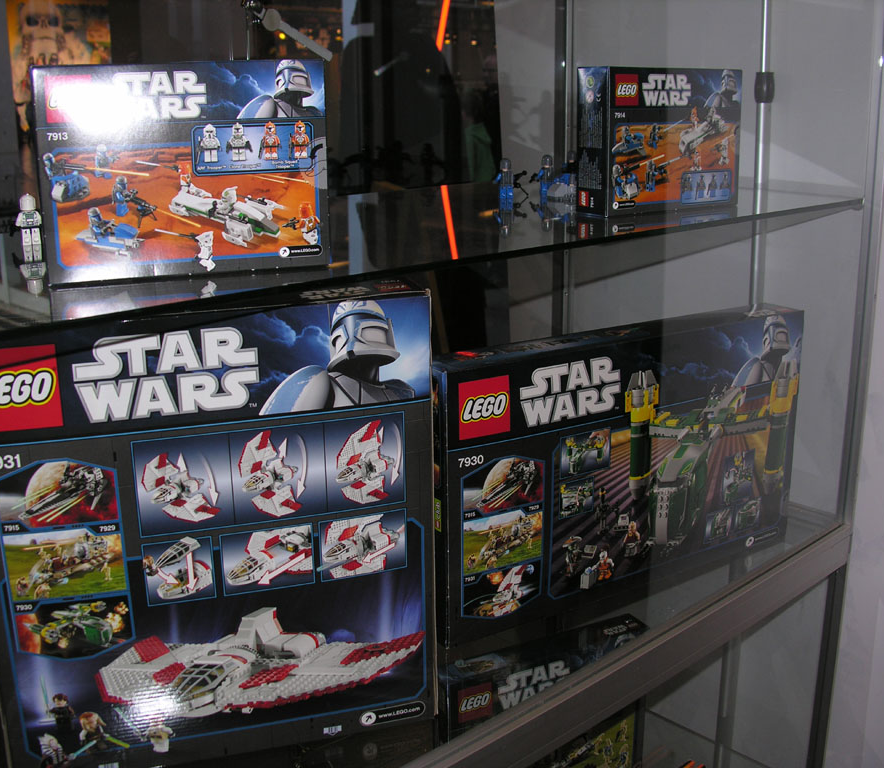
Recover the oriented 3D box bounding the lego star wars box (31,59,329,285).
[{"bbox_3d":[-0.178,-0.149,0.715,0.190,0.141,0.046,-6,16,-18],"label":"lego star wars box"}]

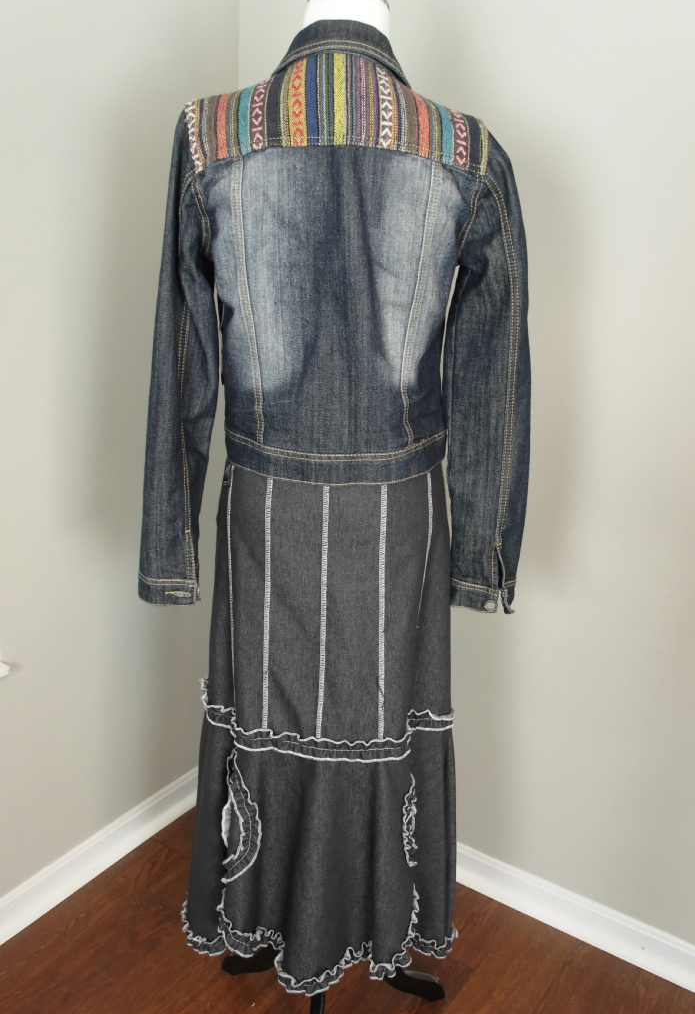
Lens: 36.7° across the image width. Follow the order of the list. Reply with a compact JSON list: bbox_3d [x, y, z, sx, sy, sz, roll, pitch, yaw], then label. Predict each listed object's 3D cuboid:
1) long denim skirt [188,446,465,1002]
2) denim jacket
[{"bbox_3d":[-0.042,0.290,1.525,0.440,0.850,0.360,4,20,4],"label":"long denim skirt"},{"bbox_3d":[-0.021,-0.212,1.379,0.520,0.770,0.300,4,20,4],"label":"denim jacket"}]

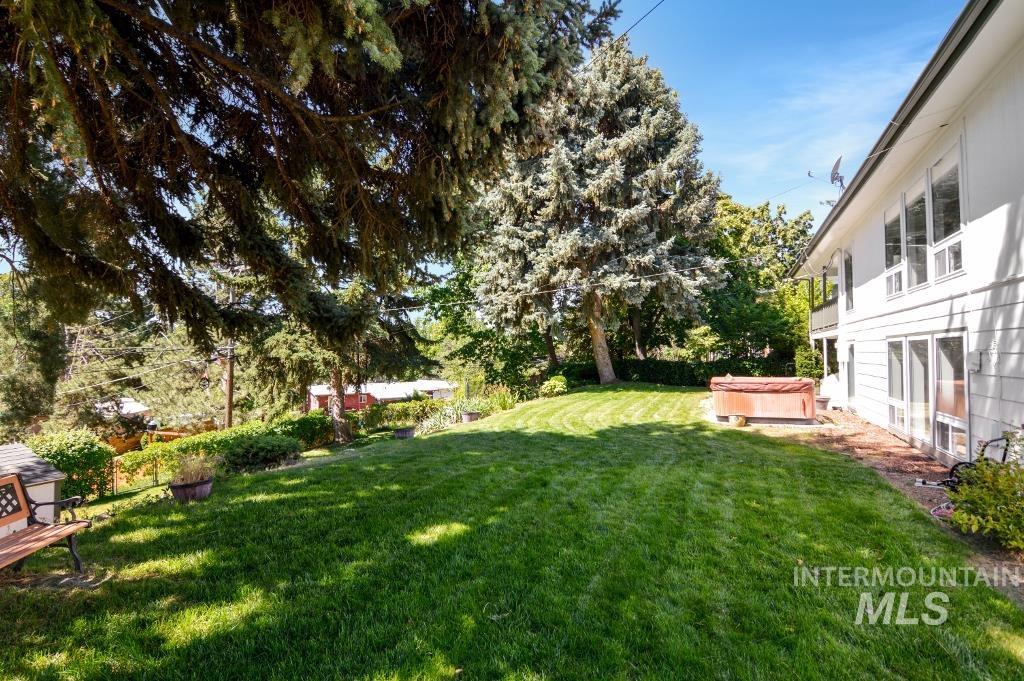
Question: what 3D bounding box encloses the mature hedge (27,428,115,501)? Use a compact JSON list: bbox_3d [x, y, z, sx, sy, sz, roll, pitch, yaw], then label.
[{"bbox_3d":[-12.400,3.470,12.850,1.400,2.000,1.800,0,-1,26],"label":"mature hedge"}]

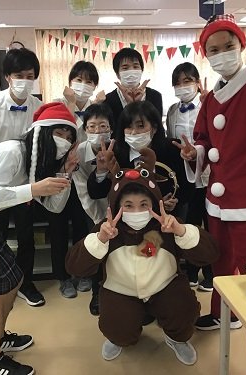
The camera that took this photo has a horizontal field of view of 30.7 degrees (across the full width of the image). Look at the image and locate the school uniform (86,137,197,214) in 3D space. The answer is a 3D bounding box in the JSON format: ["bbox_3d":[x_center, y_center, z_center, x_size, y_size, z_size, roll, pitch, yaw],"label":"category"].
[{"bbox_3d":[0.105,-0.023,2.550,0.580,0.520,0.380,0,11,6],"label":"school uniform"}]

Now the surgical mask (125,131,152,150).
[{"bbox_3d":[0.082,-0.257,2.450,0.145,0.110,0.075,2,12,14],"label":"surgical mask"}]

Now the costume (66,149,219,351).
[{"bbox_3d":[0.098,0.300,2.434,0.810,1.030,0.600,-1,12,0],"label":"costume"}]

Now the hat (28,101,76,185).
[{"bbox_3d":[-0.326,-0.217,2.147,0.240,0.380,0.210,10,17,44],"label":"hat"}]

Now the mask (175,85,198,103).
[{"bbox_3d":[0.402,-0.589,2.824,0.137,0.100,0.085,1,12,11],"label":"mask"}]

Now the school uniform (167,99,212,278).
[{"bbox_3d":[0.462,0.032,3.033,0.400,1.270,0.270,0,12,7],"label":"school uniform"}]

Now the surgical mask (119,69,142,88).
[{"bbox_3d":[0.052,-0.720,2.970,0.148,0.115,0.075,-1,14,-1],"label":"surgical mask"}]

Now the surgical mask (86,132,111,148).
[{"bbox_3d":[-0.133,-0.272,2.552,0.137,0.100,0.085,-2,12,-1],"label":"surgical mask"}]

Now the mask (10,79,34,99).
[{"bbox_3d":[-0.585,-0.569,2.606,0.137,0.115,0.085,-4,12,-13],"label":"mask"}]

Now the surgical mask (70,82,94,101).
[{"bbox_3d":[-0.253,-0.589,2.760,0.145,0.115,0.075,9,14,1],"label":"surgical mask"}]

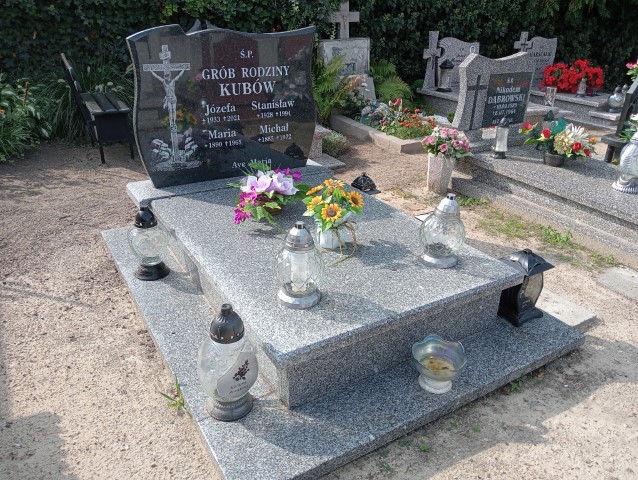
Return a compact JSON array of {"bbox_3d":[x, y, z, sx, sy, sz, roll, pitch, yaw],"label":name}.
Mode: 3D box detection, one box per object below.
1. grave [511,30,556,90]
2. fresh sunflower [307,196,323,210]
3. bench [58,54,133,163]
[{"bbox_3d":[2.858,-2.482,6.961,0.834,0.628,0.082,-14,29,-27],"label":"grave"},{"bbox_3d":[-0.018,-0.160,2.259,0.068,0.032,0.068,-43,33,-1],"label":"fresh sunflower"},{"bbox_3d":[-1.958,-1.177,4.588,0.399,0.809,0.878,-11,28,-25],"label":"bench"}]

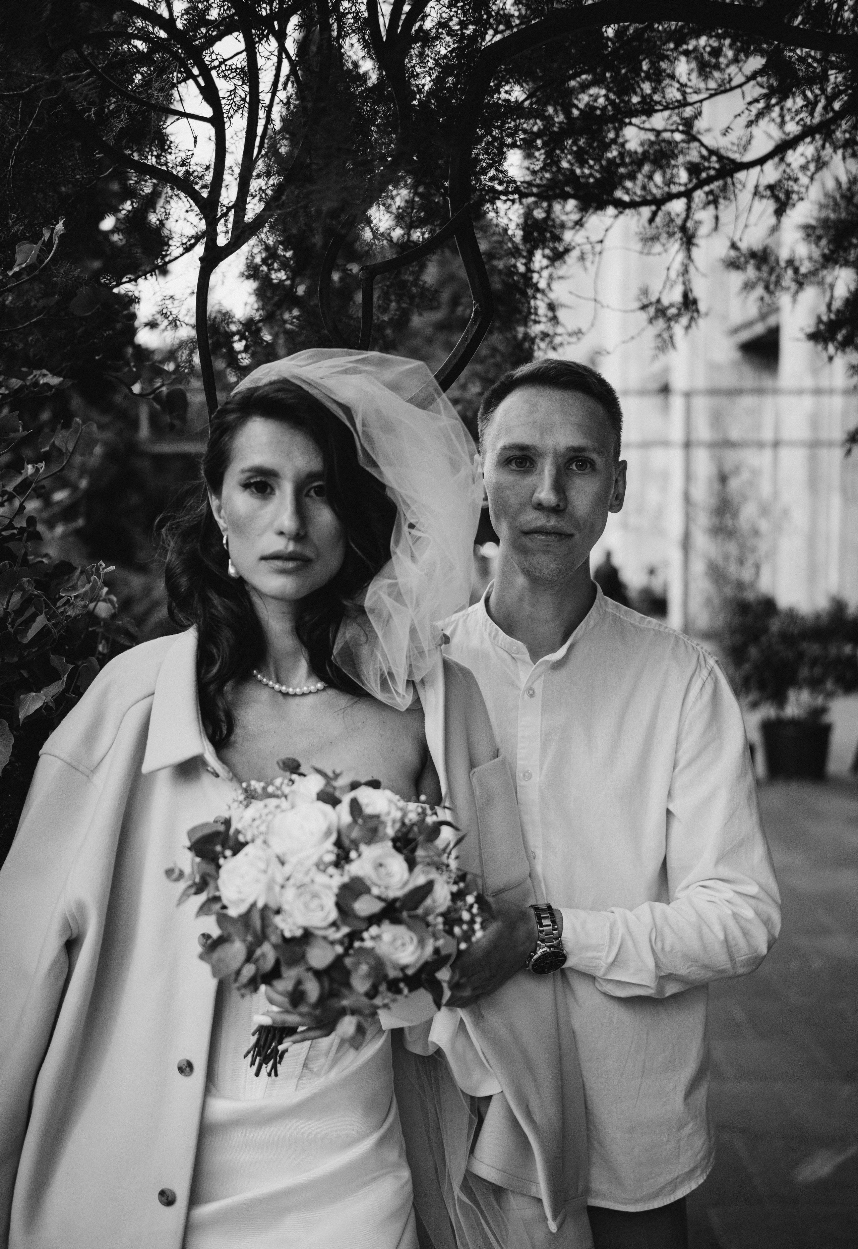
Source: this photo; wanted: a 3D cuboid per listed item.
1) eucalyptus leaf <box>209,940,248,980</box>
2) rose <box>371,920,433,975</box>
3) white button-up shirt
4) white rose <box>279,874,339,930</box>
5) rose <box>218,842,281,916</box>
[{"bbox_3d":[-0.182,0.304,1.135,0.036,0.036,0.014,0,-3,9],"label":"eucalyptus leaf"},{"bbox_3d":[-0.023,0.291,1.125,0.056,0.050,0.045,0,3,-9],"label":"rose"},{"bbox_3d":[0.163,0.313,1.430,0.500,0.715,0.330,0,2,12],"label":"white button-up shirt"},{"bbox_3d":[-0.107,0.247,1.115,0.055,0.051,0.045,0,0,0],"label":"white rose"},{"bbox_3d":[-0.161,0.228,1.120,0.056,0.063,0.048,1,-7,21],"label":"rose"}]

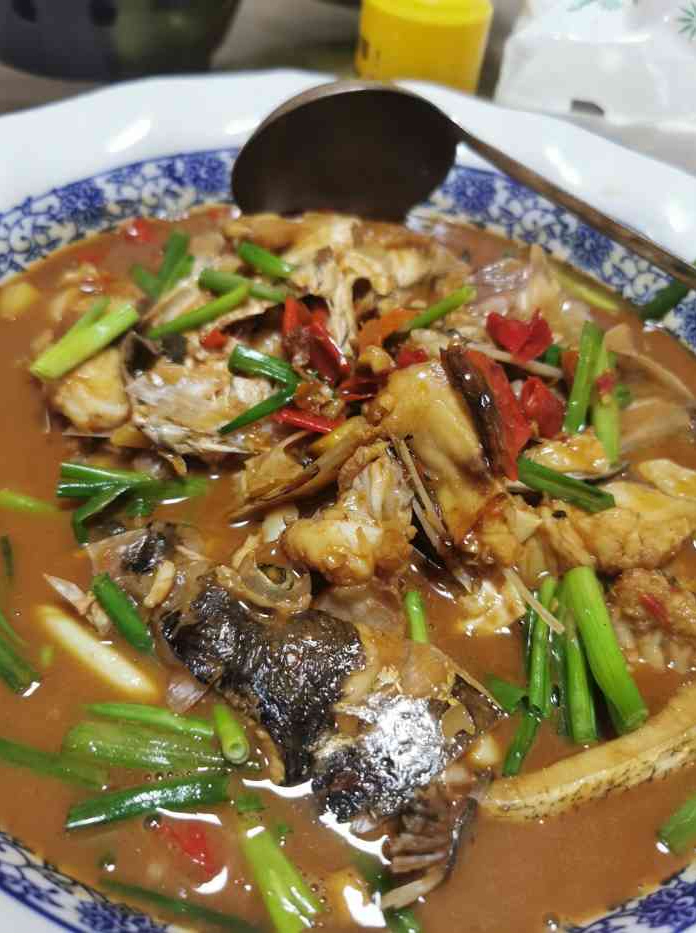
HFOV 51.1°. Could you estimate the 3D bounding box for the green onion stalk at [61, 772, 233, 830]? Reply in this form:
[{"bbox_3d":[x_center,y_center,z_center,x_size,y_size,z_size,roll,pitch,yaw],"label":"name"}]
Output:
[{"bbox_3d":[-0.047,0.080,0.174,0.037,0.005,0.006,-9,51,-16],"label":"green onion stalk"}]

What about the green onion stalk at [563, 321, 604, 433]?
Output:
[{"bbox_3d":[0.080,-0.031,0.250,0.006,0.006,0.048,16,60,5],"label":"green onion stalk"}]

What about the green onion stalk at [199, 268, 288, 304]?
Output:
[{"bbox_3d":[-0.041,-0.070,0.283,0.036,0.006,0.007,17,49,6],"label":"green onion stalk"}]

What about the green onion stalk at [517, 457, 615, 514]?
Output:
[{"bbox_3d":[0.065,0.006,0.218,0.027,0.005,0.007,25,52,7],"label":"green onion stalk"}]

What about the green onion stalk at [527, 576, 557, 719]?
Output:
[{"bbox_3d":[0.056,0.051,0.208,0.006,0.005,0.042,13,56,3],"label":"green onion stalk"}]

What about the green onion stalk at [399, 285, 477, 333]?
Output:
[{"bbox_3d":[0.033,-0.056,0.260,0.039,0.005,0.005,-34,63,-29],"label":"green onion stalk"}]

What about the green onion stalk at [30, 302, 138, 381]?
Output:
[{"bbox_3d":[-0.095,-0.046,0.264,0.010,0.009,0.043,36,58,21],"label":"green onion stalk"}]

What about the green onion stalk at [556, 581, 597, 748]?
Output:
[{"bbox_3d":[0.064,0.054,0.206,0.007,0.006,0.046,7,54,-3],"label":"green onion stalk"}]

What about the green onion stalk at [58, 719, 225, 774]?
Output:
[{"bbox_3d":[-0.048,0.068,0.174,0.038,0.006,0.009,7,51,-2],"label":"green onion stalk"}]

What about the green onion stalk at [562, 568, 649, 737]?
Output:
[{"bbox_3d":[0.068,0.047,0.192,0.008,0.008,0.040,-9,69,-15],"label":"green onion stalk"}]

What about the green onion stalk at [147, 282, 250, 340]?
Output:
[{"bbox_3d":[-0.051,-0.054,0.251,0.042,0.005,0.005,-35,63,-30],"label":"green onion stalk"}]

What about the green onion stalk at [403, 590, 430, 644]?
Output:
[{"bbox_3d":[0.020,0.043,0.211,0.004,0.004,0.018,-4,60,-12],"label":"green onion stalk"}]

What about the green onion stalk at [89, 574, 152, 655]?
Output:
[{"bbox_3d":[-0.063,0.041,0.204,0.006,0.005,0.029,-27,60,-28],"label":"green onion stalk"}]

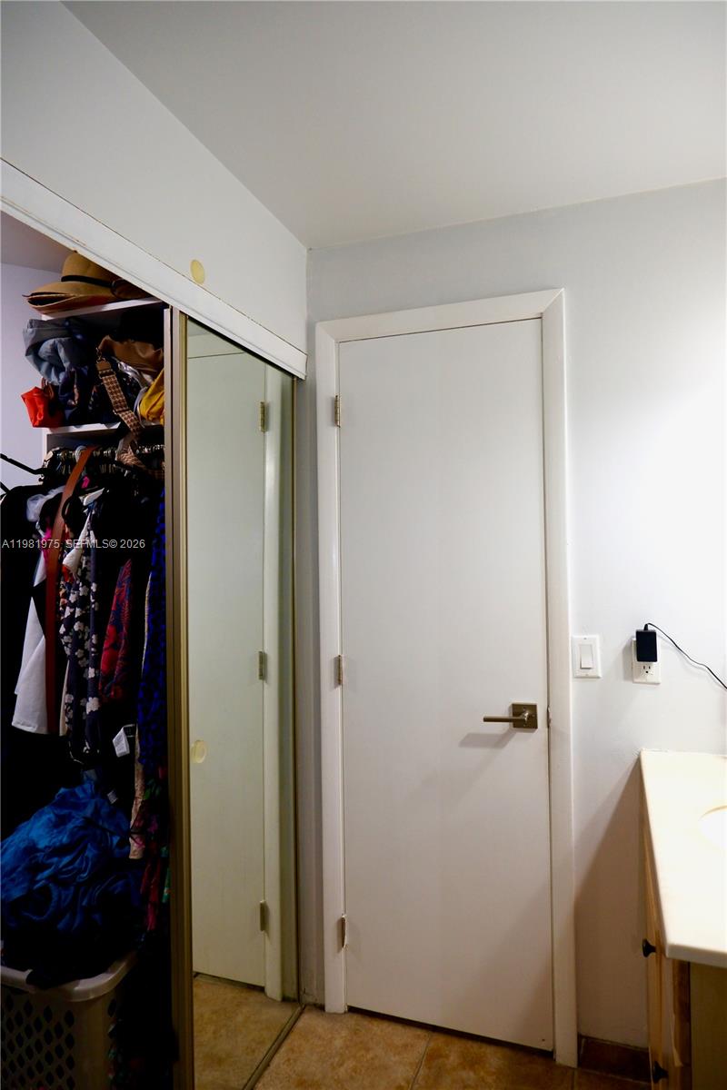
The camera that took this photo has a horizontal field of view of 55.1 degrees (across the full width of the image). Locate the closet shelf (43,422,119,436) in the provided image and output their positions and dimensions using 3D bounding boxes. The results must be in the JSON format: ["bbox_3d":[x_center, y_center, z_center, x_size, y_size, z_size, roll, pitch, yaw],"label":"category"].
[{"bbox_3d":[-0.618,-0.340,2.152,0.590,0.019,0.360,-1,-1,19],"label":"closet shelf"}]

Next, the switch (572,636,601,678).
[{"bbox_3d":[0.610,0.307,1.898,0.070,0.115,0.011,-1,-1,19],"label":"switch"}]

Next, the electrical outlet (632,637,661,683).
[{"bbox_3d":[0.752,0.308,1.848,0.070,0.115,0.010,-1,-1,19],"label":"electrical outlet"}]

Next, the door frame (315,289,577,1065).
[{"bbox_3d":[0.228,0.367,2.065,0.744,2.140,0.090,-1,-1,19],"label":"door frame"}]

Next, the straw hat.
[{"bbox_3d":[-0.832,-0.781,2.136,0.360,0.175,0.360,-1,-1,19],"label":"straw hat"}]

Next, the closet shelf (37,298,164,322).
[{"bbox_3d":[-0.622,-0.683,2.156,0.590,0.019,0.360,-1,-1,19],"label":"closet shelf"}]

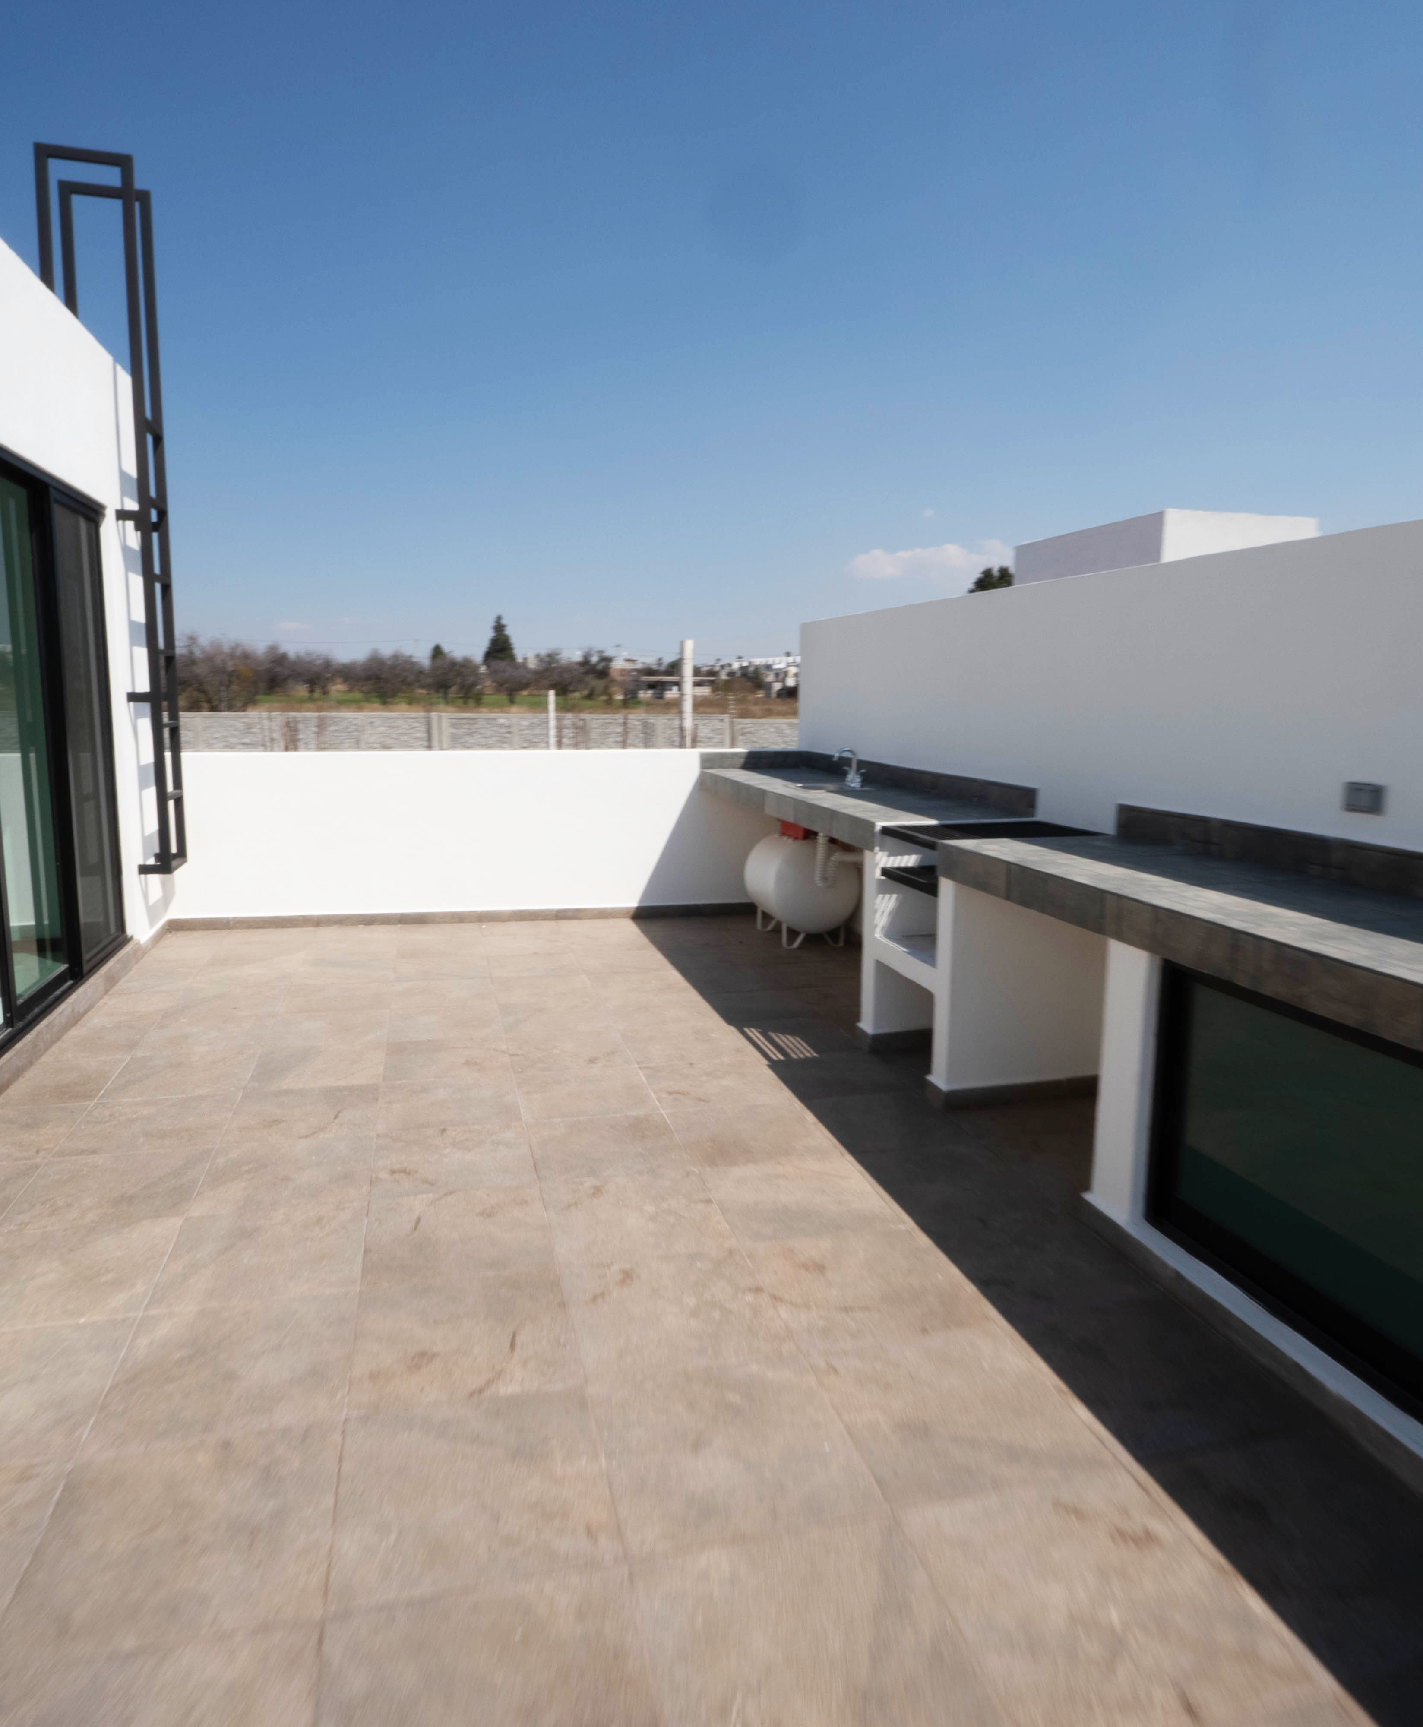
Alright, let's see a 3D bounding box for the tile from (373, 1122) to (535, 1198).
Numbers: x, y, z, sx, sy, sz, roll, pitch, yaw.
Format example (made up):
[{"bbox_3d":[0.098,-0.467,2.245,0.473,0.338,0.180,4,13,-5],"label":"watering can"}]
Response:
[{"bbox_3d":[-0.752,0.867,3.157,0.450,0.010,0.452,-1,9,-15],"label":"tile"}]

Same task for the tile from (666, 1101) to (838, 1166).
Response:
[{"bbox_3d":[0.123,0.870,3.451,0.451,0.012,0.447,-1,9,-15],"label":"tile"}]

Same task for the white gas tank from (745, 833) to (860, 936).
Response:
[{"bbox_3d":[0.504,0.107,6.084,0.500,0.520,0.750,-1,9,-15],"label":"white gas tank"}]

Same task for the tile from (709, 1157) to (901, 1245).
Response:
[{"bbox_3d":[0.235,0.929,2.990,0.450,0.010,0.450,-1,9,-15],"label":"tile"}]

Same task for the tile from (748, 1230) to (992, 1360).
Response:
[{"bbox_3d":[0.355,1.013,2.570,0.451,0.012,0.453,-1,9,-15],"label":"tile"}]

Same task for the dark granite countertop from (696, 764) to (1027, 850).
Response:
[{"bbox_3d":[0.623,-0.308,5.475,0.731,0.110,2.705,-1,9,-15],"label":"dark granite countertop"}]

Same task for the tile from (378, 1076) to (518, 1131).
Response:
[{"bbox_3d":[-0.876,0.804,3.629,0.450,0.010,0.450,-1,9,-15],"label":"tile"}]

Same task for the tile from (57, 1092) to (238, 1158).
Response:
[{"bbox_3d":[-1.766,0.825,3.420,0.446,0.012,0.446,-1,9,-15],"label":"tile"}]

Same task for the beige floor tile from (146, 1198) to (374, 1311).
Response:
[{"bbox_3d":[-1.073,0.944,2.611,0.450,0.010,0.452,-1,9,-15],"label":"beige floor tile"}]

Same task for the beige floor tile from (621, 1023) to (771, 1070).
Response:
[{"bbox_3d":[-0.111,0.713,4.250,0.450,0.010,0.452,-1,9,-15],"label":"beige floor tile"}]

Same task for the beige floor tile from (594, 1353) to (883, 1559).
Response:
[{"bbox_3d":[0.026,1.090,2.016,0.453,0.012,0.447,-1,9,-15],"label":"beige floor tile"}]

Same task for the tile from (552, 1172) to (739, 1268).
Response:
[{"bbox_3d":[-0.205,0.937,2.875,0.450,0.010,0.450,-1,9,-15],"label":"tile"}]

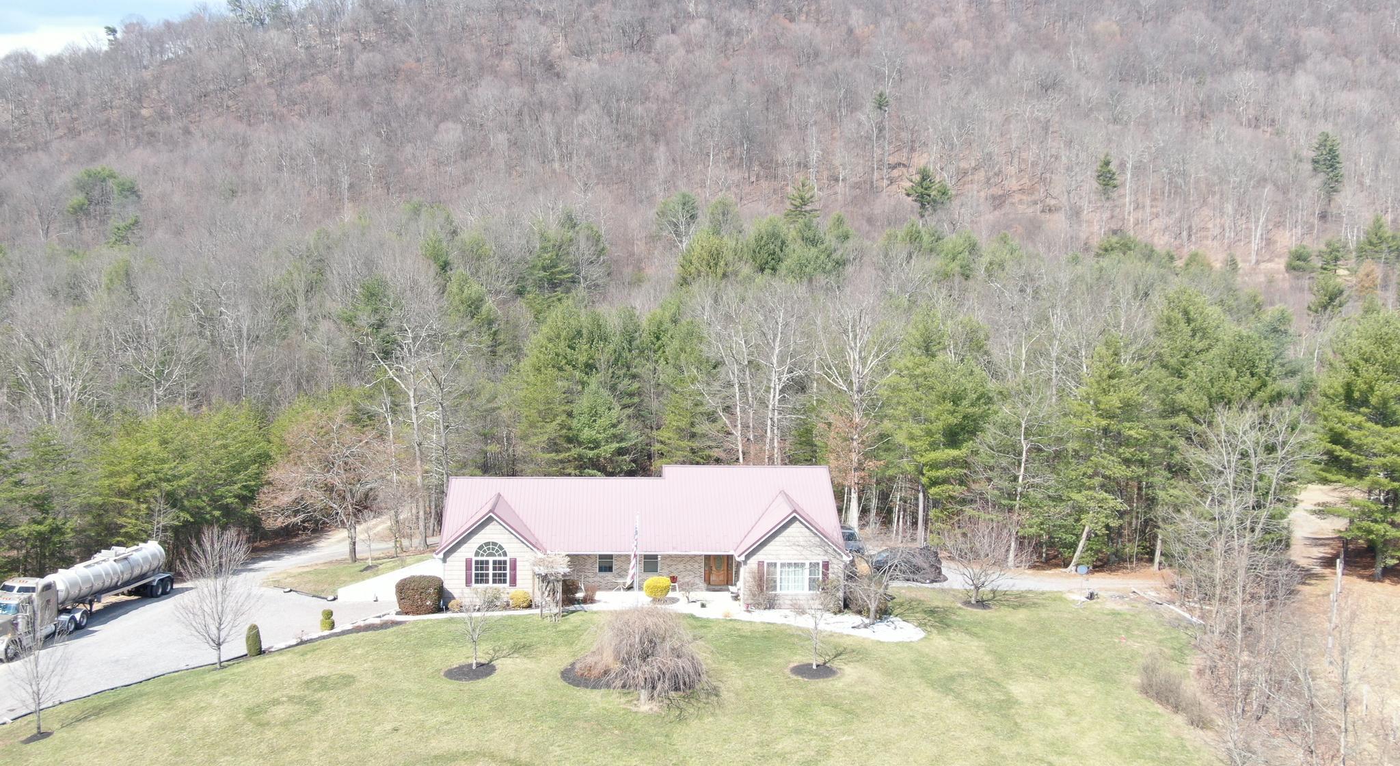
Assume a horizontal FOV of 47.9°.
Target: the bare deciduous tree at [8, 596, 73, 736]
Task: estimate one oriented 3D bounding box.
[{"bbox_3d":[-28.039,12.010,67.000,2.800,5.950,2.800,0,5,-3],"label":"bare deciduous tree"}]

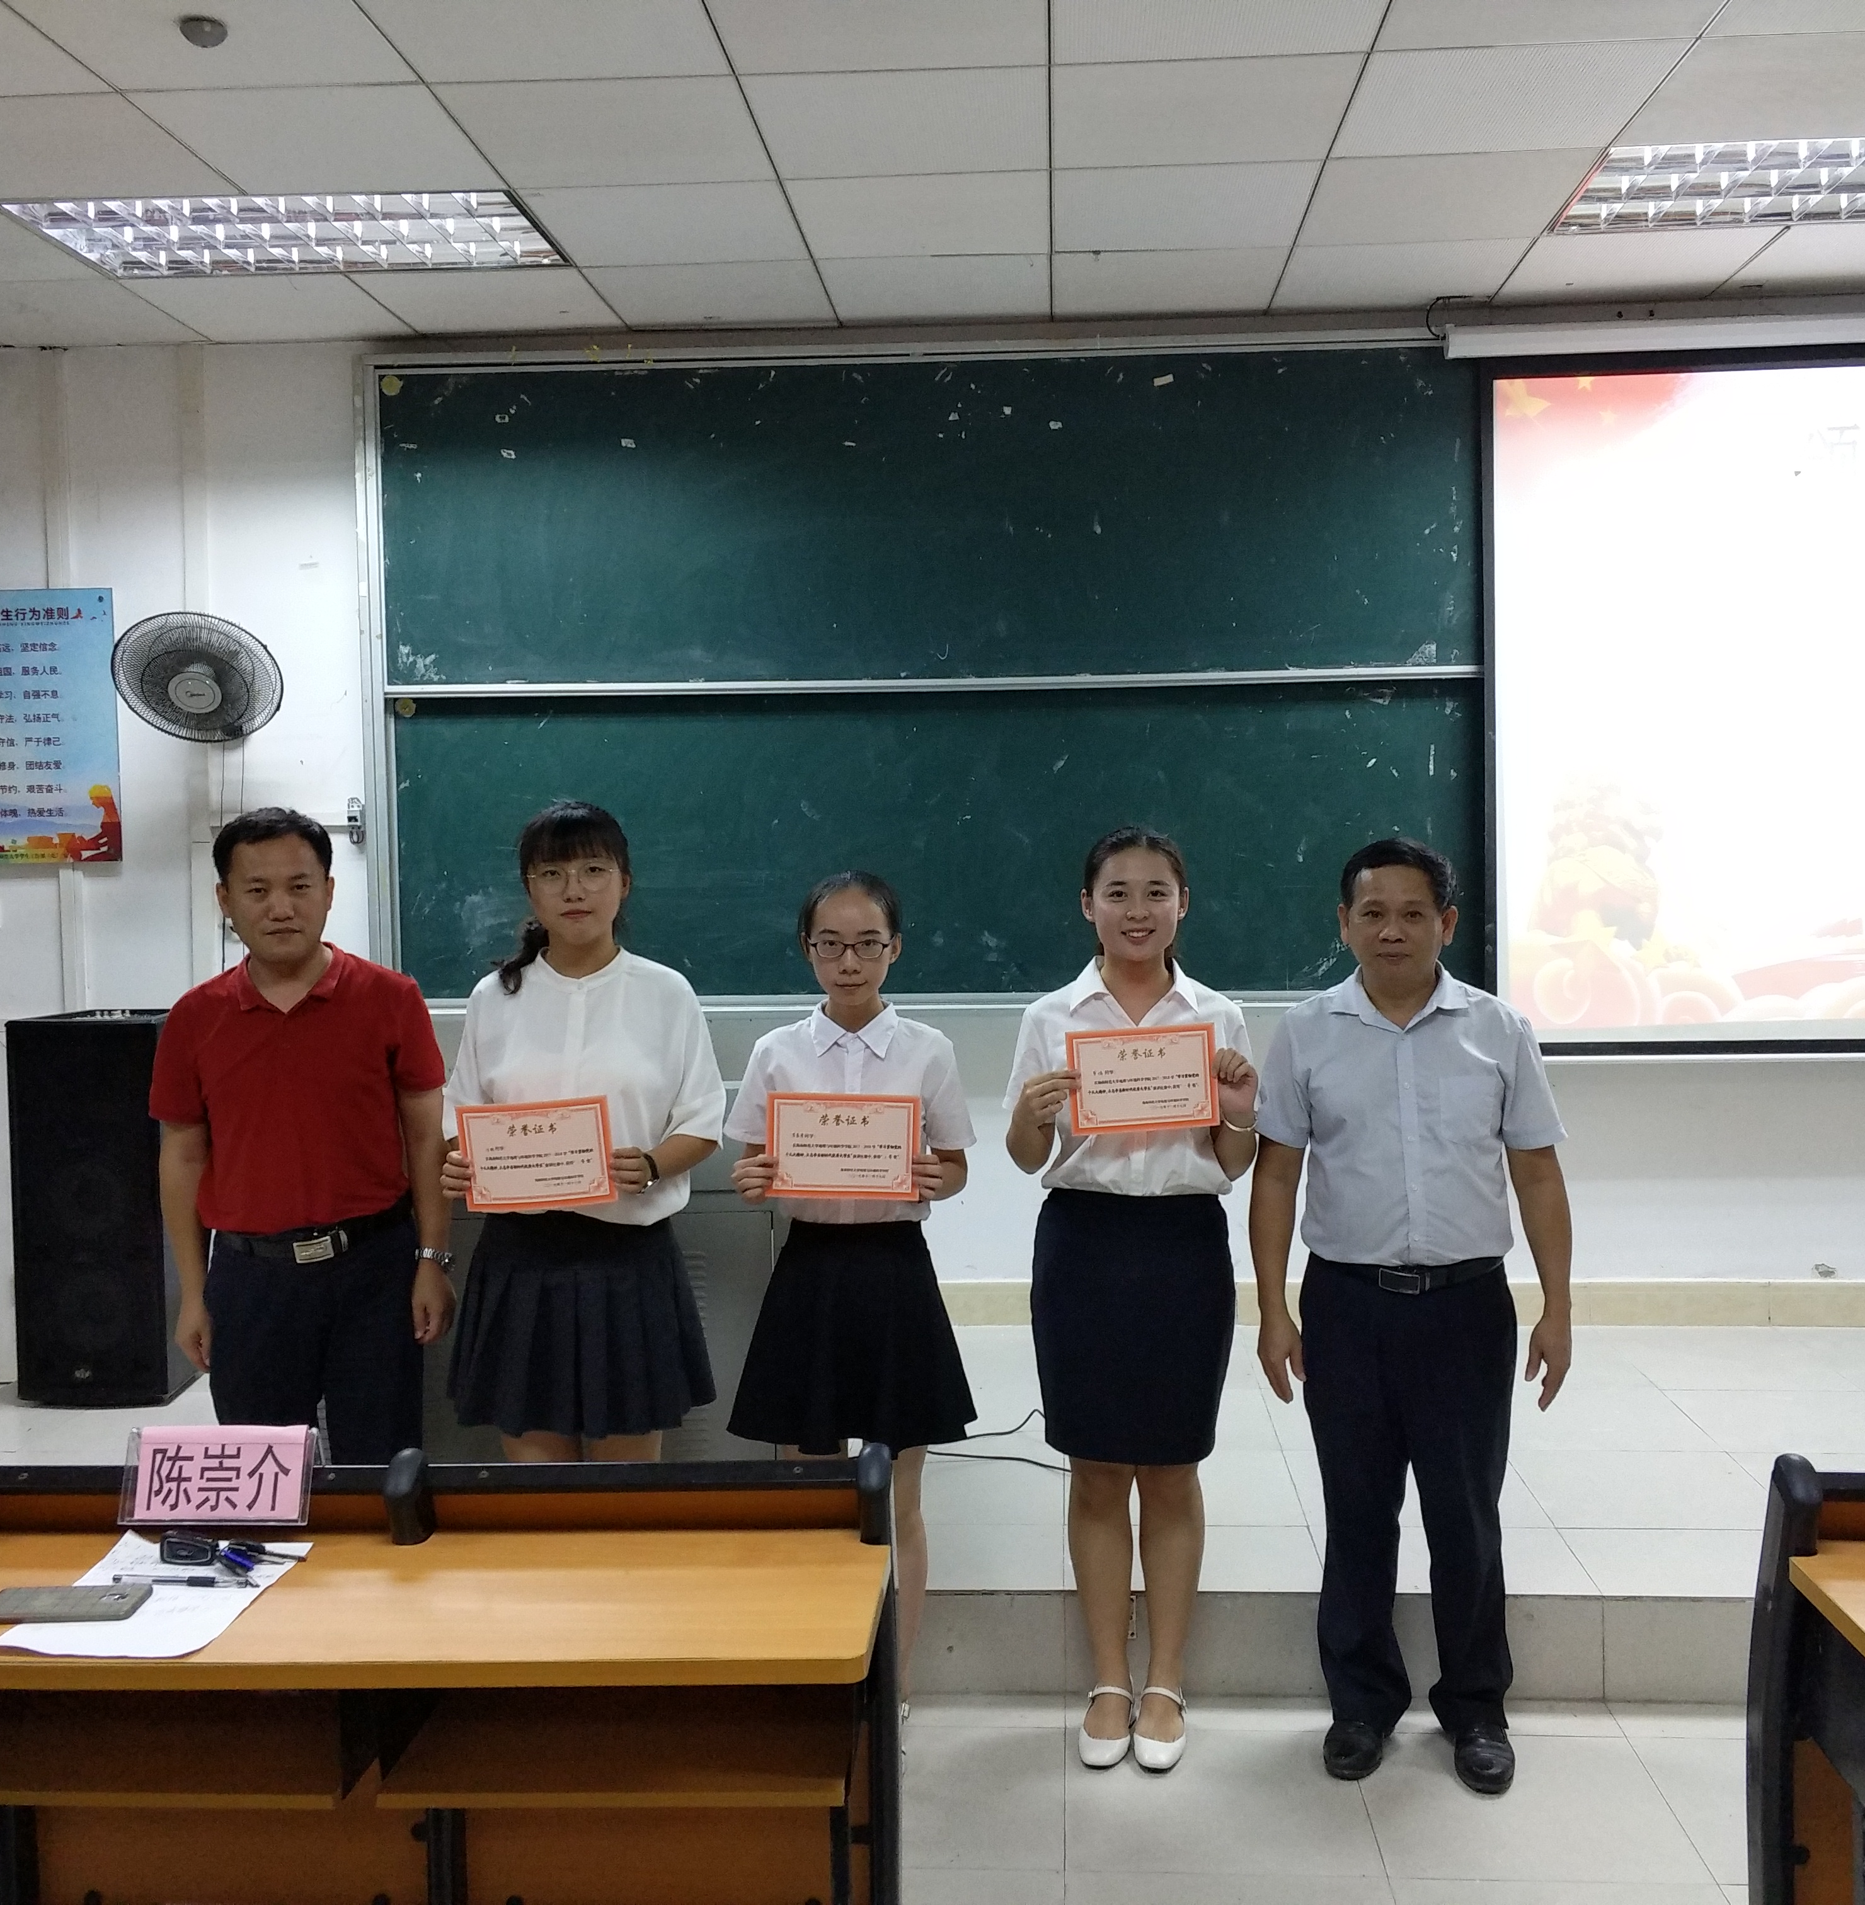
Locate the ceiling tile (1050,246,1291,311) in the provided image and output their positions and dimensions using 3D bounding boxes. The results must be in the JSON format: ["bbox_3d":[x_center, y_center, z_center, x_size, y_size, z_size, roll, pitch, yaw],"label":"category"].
[{"bbox_3d":[0.618,-1.807,4.918,0.605,0.020,0.590,0,4,4],"label":"ceiling tile"}]

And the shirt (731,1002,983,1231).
[{"bbox_3d":[-0.147,0.287,3.280,0.440,0.400,0.260,-1,4,0],"label":"shirt"}]

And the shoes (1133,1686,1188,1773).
[{"bbox_3d":[0.412,1.387,3.327,0.088,0.072,0.235,0,3,9],"label":"shoes"}]

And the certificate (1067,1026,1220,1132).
[{"bbox_3d":[0.366,0.220,3.172,0.256,0.181,0.005,-4,4,-3],"label":"certificate"}]

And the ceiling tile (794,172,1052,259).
[{"bbox_3d":[-0.026,-1.765,4.377,0.605,0.020,0.590,0,4,4],"label":"ceiling tile"}]

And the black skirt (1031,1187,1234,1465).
[{"bbox_3d":[0.354,0.645,3.260,0.360,0.490,0.250,0,3,3],"label":"black skirt"}]

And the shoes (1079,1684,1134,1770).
[{"bbox_3d":[0.319,1.390,3.339,0.088,0.067,0.235,0,3,9],"label":"shoes"}]

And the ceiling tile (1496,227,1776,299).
[{"bbox_3d":[1.833,-1.816,4.843,0.605,0.020,0.590,0,4,4],"label":"ceiling tile"}]

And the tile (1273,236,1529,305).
[{"bbox_3d":[1.219,-1.781,4.807,0.600,0.020,0.590,0,3,3],"label":"tile"}]

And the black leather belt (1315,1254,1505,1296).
[{"bbox_3d":[0.833,0.557,3.200,0.335,0.055,0.250,0,4,6],"label":"black leather belt"}]

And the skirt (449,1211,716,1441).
[{"bbox_3d":[-0.632,0.625,3.288,0.480,0.400,0.370,-1,3,-4],"label":"skirt"}]

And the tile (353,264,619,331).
[{"bbox_3d":[-1.177,-1.762,4.949,0.600,0.020,0.590,0,3,3],"label":"tile"}]

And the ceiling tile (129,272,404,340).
[{"bbox_3d":[-1.783,-1.757,4.985,0.600,0.020,0.590,0,3,3],"label":"ceiling tile"}]

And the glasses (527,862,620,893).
[{"bbox_3d":[-0.622,-0.135,3.260,0.147,0.050,0.137,-4,3,0],"label":"glasses"}]

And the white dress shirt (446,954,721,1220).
[{"bbox_3d":[-0.615,0.234,3.250,0.490,0.500,0.280,-1,4,0],"label":"white dress shirt"}]

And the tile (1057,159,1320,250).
[{"bbox_3d":[0.593,-1.794,4.404,0.610,0.020,0.565,0,3,3],"label":"tile"}]

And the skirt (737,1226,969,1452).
[{"bbox_3d":[-0.146,0.653,3.282,0.438,0.391,0.330,0,3,3],"label":"skirt"}]

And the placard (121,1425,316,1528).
[{"bbox_3d":[-0.833,0.612,2.173,0.226,0.105,0.090,0,3,3],"label":"placard"}]

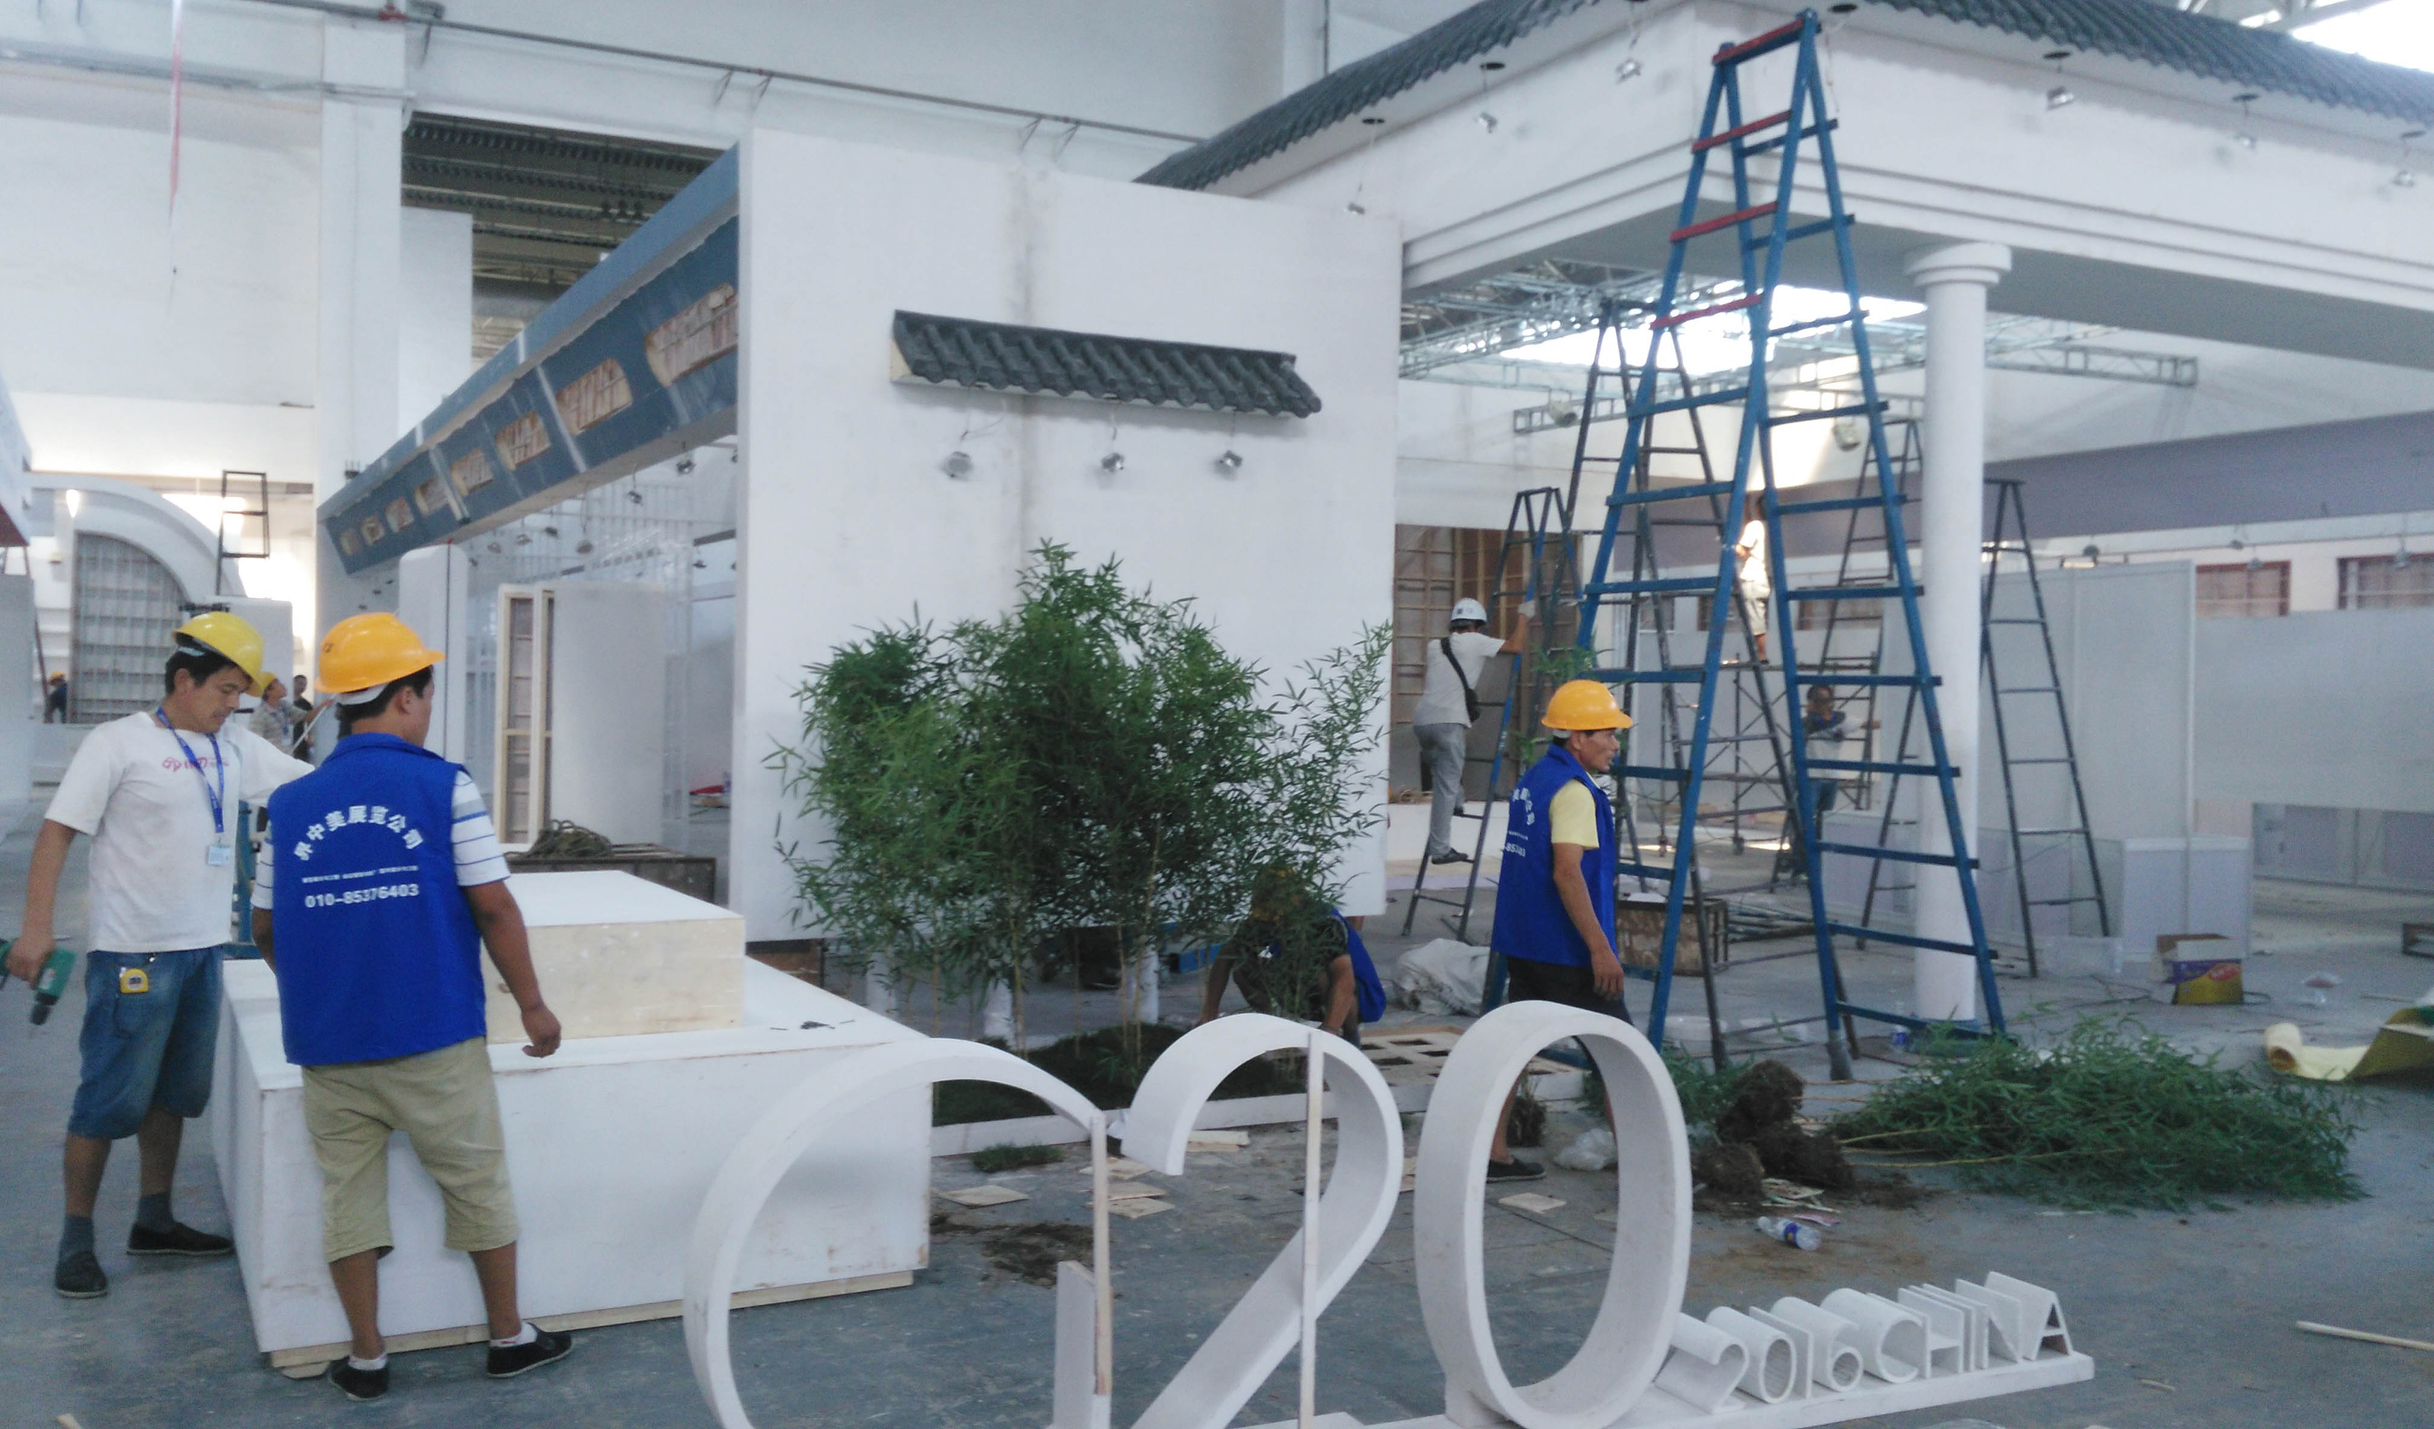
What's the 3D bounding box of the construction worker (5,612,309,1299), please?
[{"bbox_3d":[-2.800,0.635,4.882,0.700,1.750,0.560,1,0,18],"label":"construction worker"}]

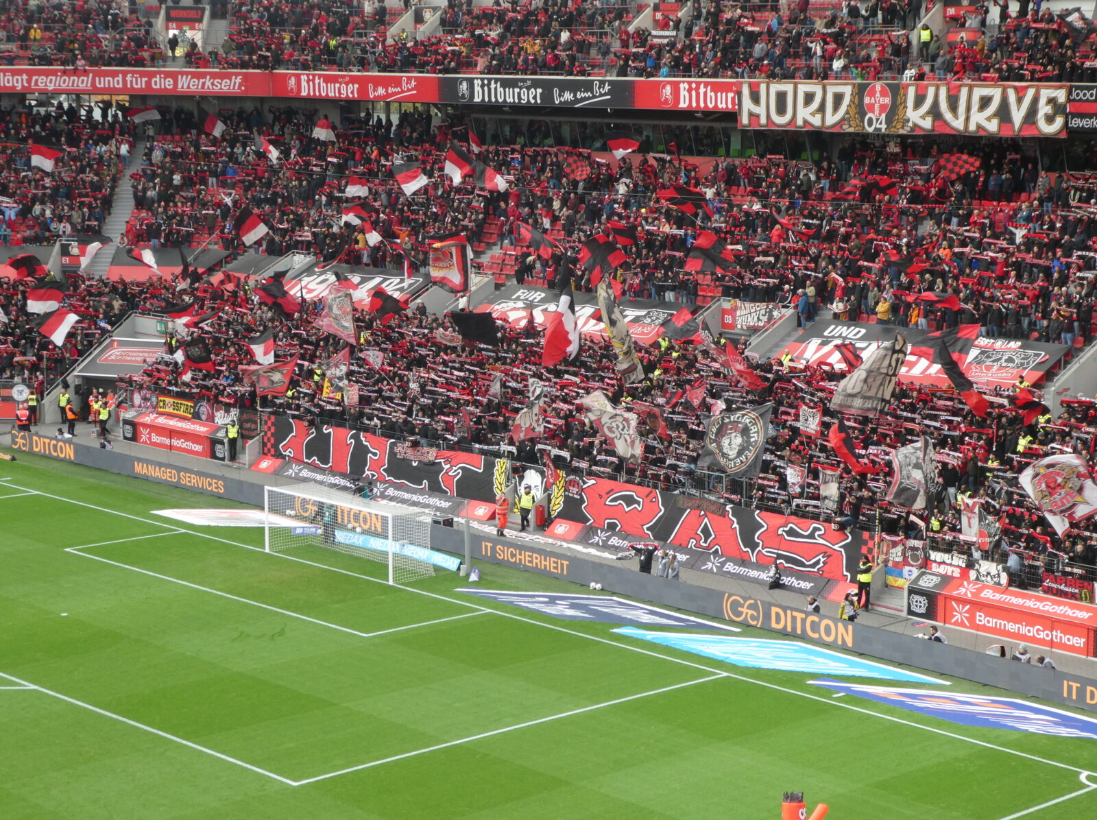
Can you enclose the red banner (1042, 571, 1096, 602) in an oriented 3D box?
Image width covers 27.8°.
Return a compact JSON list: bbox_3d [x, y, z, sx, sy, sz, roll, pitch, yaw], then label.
[{"bbox_3d":[16.885,5.773,72.181,0.060,0.700,1.950,-7,11,-43],"label":"red banner"}]

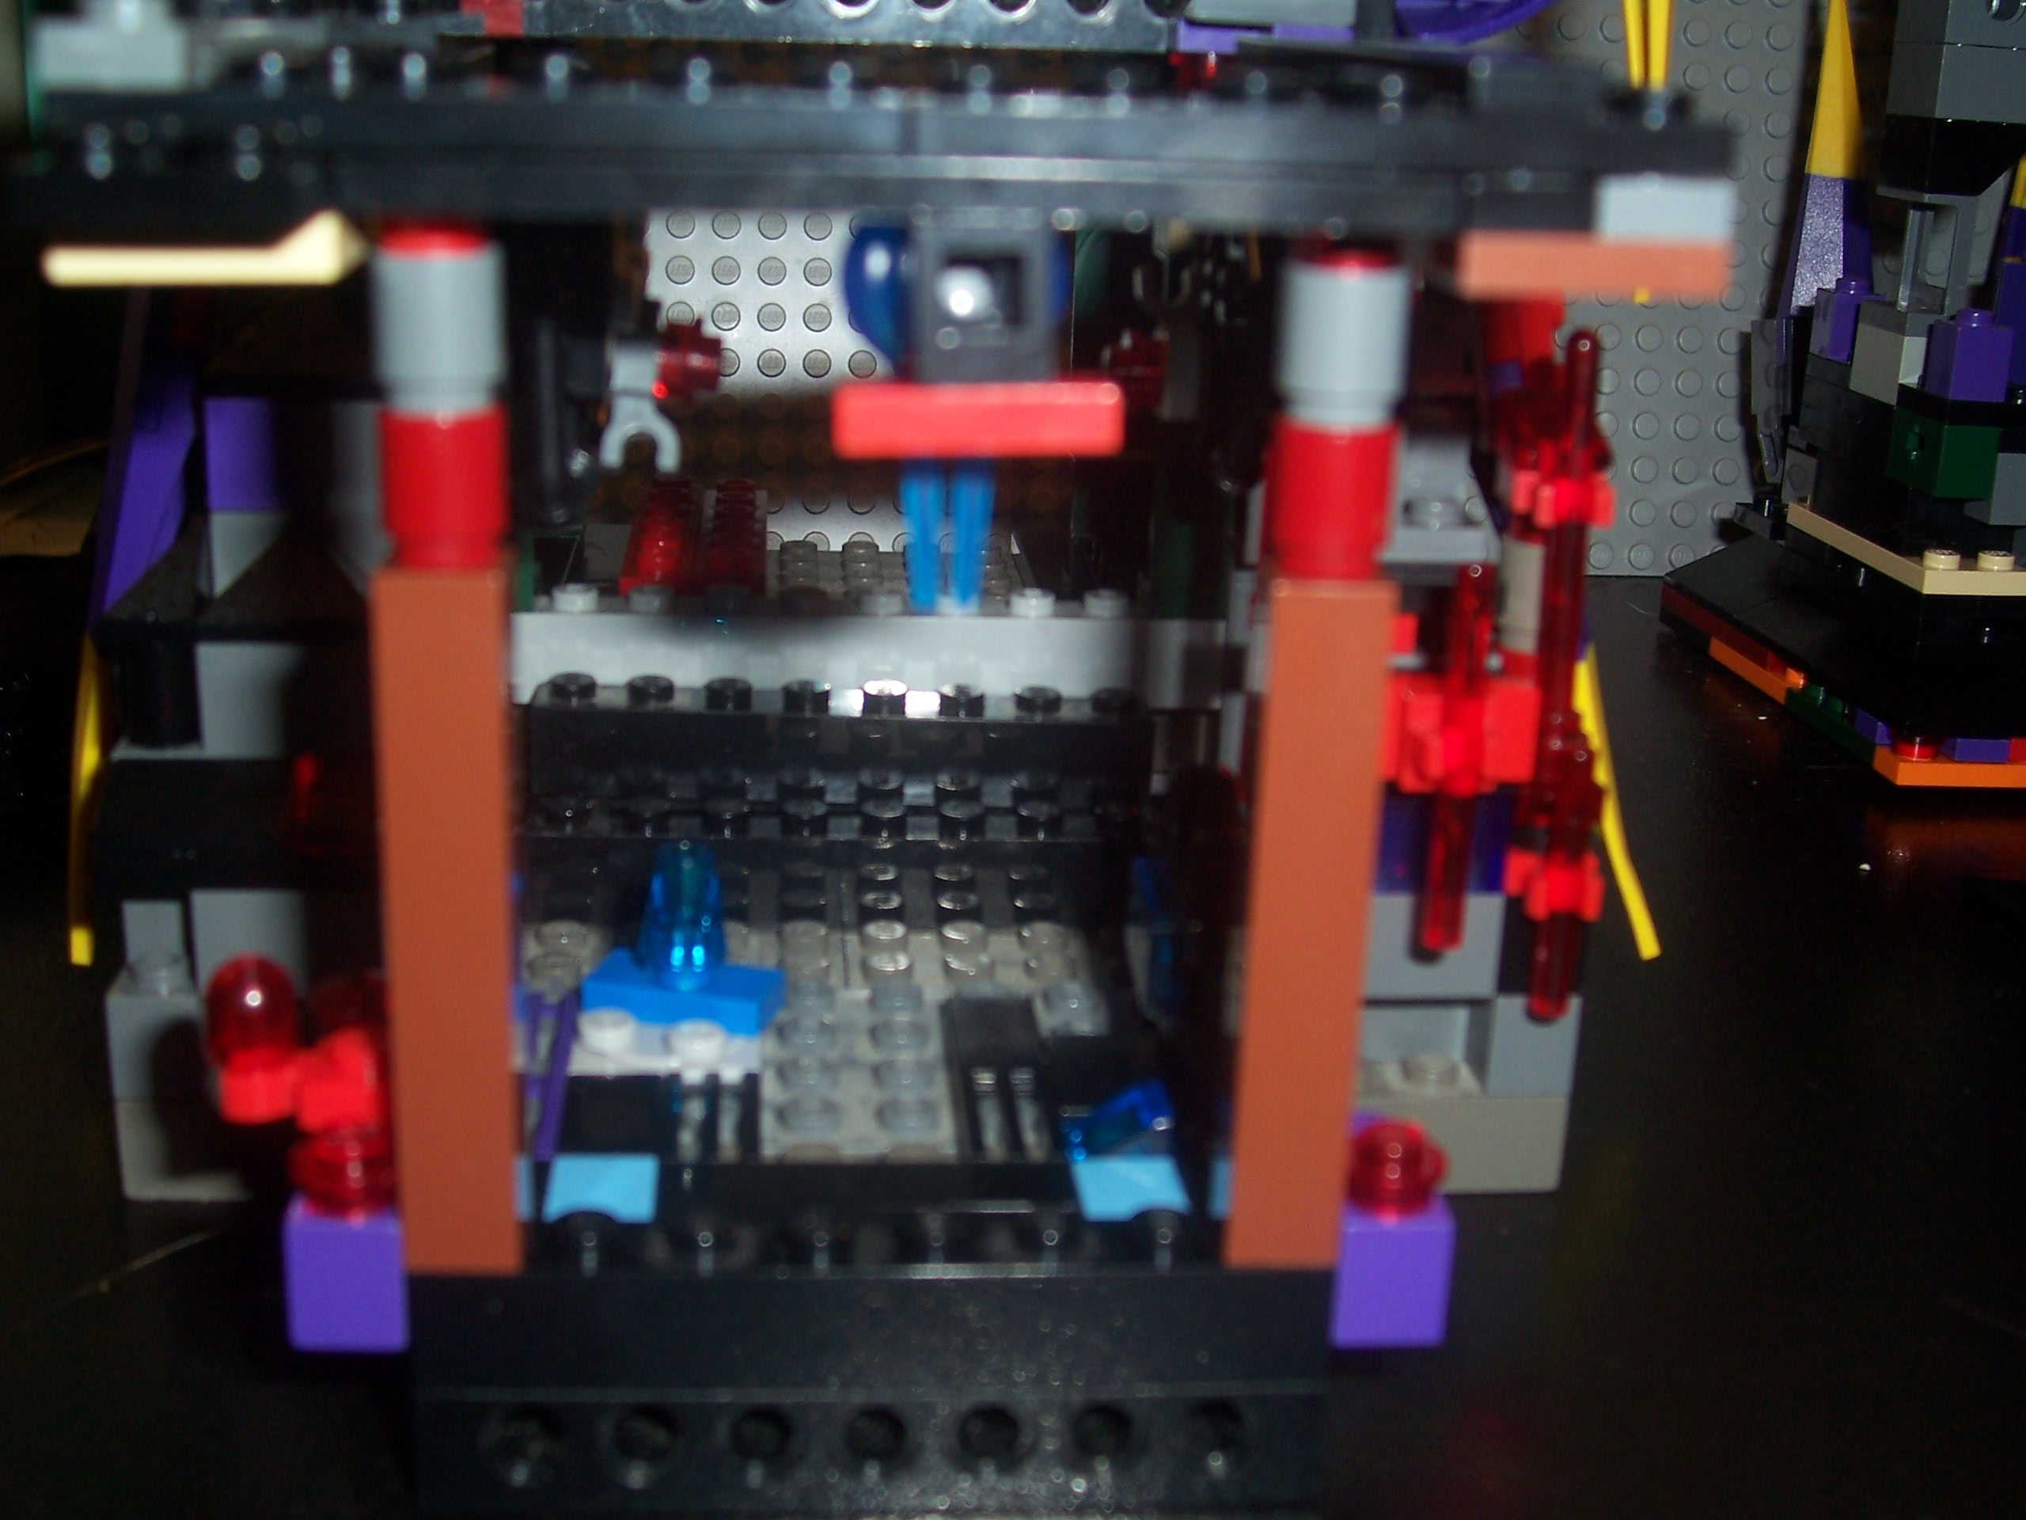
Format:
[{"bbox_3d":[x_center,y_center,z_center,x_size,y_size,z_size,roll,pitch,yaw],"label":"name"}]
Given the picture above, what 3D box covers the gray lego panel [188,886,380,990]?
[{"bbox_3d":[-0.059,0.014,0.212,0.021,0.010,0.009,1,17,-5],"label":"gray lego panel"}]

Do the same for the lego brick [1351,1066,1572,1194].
[{"bbox_3d":[0.036,0.033,0.226,0.028,0.010,0.009,1,17,-5],"label":"lego brick"}]

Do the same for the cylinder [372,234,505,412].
[{"bbox_3d":[-0.035,-0.027,0.150,0.008,0.010,0.008,1,17,-5],"label":"cylinder"}]

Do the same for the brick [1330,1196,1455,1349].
[{"bbox_3d":[0.026,0.035,0.175,0.008,0.010,0.008,1,18,-5],"label":"brick"}]

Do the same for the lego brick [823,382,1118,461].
[{"bbox_3d":[-0.002,-0.019,0.139,0.016,0.003,0.008,1,17,-5],"label":"lego brick"}]

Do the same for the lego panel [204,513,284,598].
[{"bbox_3d":[-0.063,-0.017,0.210,0.009,0.010,0.007,1,18,-5],"label":"lego panel"}]

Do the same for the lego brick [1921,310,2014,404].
[{"bbox_3d":[0.132,-0.056,0.338,0.008,0.011,0.008,1,17,-3],"label":"lego brick"}]

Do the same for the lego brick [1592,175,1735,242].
[{"bbox_3d":[0.038,-0.033,0.146,0.008,0.004,0.008,1,18,-5],"label":"lego brick"}]

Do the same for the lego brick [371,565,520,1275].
[{"bbox_3d":[-0.037,0.010,0.162,0.008,0.049,0.008,1,18,-5],"label":"lego brick"}]

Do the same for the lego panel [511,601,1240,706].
[{"bbox_3d":[-0.017,-0.011,0.263,0.079,0.010,0.008,1,17,-5],"label":"lego panel"}]

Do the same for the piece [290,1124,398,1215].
[{"bbox_3d":[-0.045,0.028,0.167,0.008,0.005,0.008,1,18,-5],"label":"piece"}]

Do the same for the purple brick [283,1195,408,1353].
[{"bbox_3d":[-0.045,0.034,0.169,0.008,0.010,0.008,1,18,-5],"label":"purple brick"}]

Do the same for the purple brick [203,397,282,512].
[{"bbox_3d":[-0.064,-0.026,0.211,0.008,0.010,0.008,1,17,-5],"label":"purple brick"}]

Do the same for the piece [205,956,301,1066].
[{"bbox_3d":[-0.052,0.017,0.170,0.006,0.007,0.006,1,18,-5],"label":"piece"}]

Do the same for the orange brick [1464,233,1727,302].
[{"bbox_3d":[0.034,-0.030,0.146,0.016,0.004,0.008,1,18,-5],"label":"orange brick"}]

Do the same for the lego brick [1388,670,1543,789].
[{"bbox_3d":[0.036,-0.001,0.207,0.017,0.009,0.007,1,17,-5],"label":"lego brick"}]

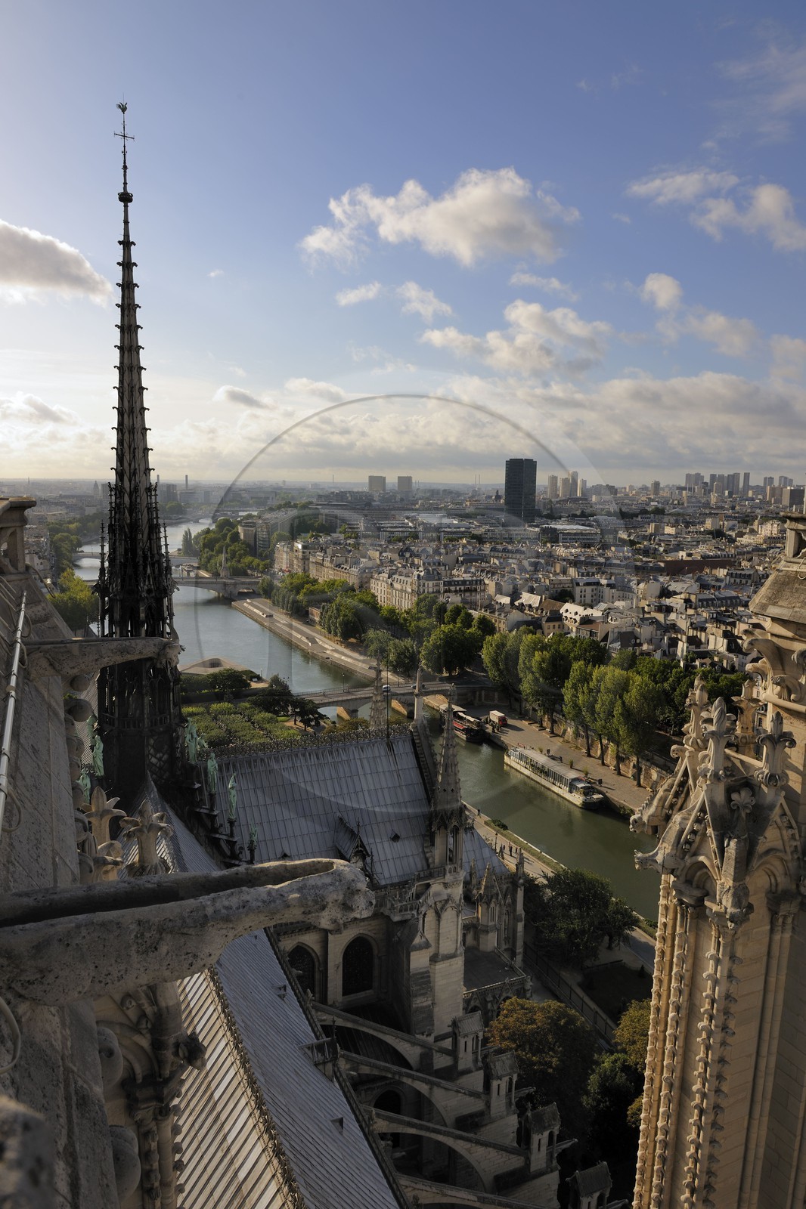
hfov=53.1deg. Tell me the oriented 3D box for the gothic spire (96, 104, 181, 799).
[{"bbox_3d":[-21.260,-11.170,63.640,7.200,52.780,7.200,-3,9,-23],"label":"gothic spire"}]

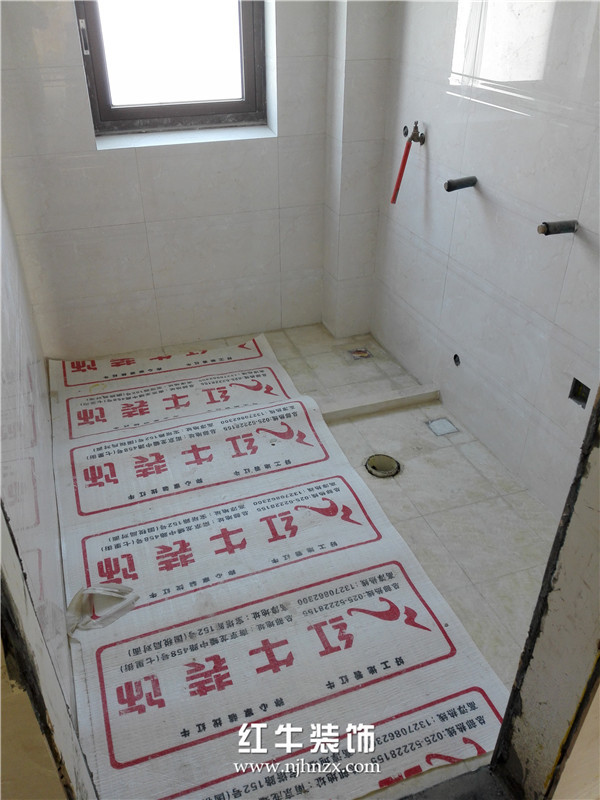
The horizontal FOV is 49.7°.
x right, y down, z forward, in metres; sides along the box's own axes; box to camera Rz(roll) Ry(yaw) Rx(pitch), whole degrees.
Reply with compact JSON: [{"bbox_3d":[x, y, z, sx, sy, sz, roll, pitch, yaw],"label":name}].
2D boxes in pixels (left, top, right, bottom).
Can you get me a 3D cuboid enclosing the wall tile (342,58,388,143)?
[{"bbox_3d":[0.263,-1.205,2.613,0.187,0.301,0.010,-11,34,-17],"label":"wall tile"}]

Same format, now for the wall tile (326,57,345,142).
[{"bbox_3d":[0.148,-1.230,2.648,0.012,0.300,0.197,-11,34,-16],"label":"wall tile"}]

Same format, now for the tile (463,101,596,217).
[{"bbox_3d":[0.655,-0.760,1.906,0.012,0.300,0.597,-11,34,-16],"label":"tile"}]

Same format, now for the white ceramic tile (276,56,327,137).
[{"bbox_3d":[0.010,-1.265,2.707,0.215,0.301,0.010,-11,34,-17],"label":"white ceramic tile"}]

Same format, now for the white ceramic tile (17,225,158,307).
[{"bbox_3d":[-0.898,-0.582,2.752,0.515,0.300,0.012,-11,34,-16],"label":"white ceramic tile"}]

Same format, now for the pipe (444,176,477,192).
[{"bbox_3d":[0.535,-0.719,2.150,0.113,0.033,0.033,-15,35,-14],"label":"pipe"}]

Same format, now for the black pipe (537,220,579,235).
[{"bbox_3d":[0.697,-0.466,1.751,0.126,0.031,0.031,-9,33,-18],"label":"black pipe"}]

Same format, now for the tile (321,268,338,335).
[{"bbox_3d":[0.148,-0.472,3.144,0.010,0.301,0.191,-11,34,-17],"label":"tile"}]

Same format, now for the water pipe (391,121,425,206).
[{"bbox_3d":[0.406,-0.891,2.435,0.114,0.294,0.053,-11,34,-16],"label":"water pipe"}]

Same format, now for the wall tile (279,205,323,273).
[{"bbox_3d":[0.010,-0.757,3.022,0.216,0.300,0.012,-11,34,-16],"label":"wall tile"}]

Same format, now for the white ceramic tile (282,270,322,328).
[{"bbox_3d":[0.009,-0.503,3.192,0.215,0.301,0.010,-11,34,-17],"label":"white ceramic tile"}]

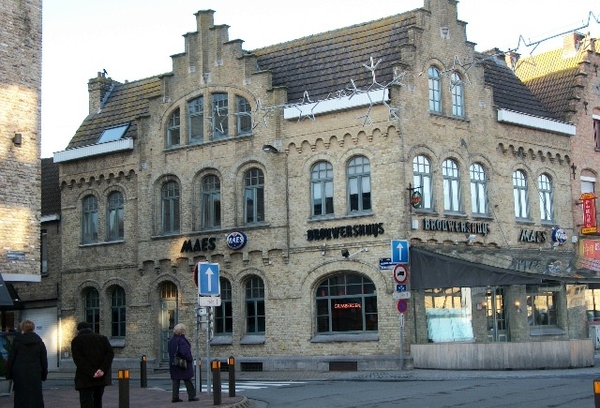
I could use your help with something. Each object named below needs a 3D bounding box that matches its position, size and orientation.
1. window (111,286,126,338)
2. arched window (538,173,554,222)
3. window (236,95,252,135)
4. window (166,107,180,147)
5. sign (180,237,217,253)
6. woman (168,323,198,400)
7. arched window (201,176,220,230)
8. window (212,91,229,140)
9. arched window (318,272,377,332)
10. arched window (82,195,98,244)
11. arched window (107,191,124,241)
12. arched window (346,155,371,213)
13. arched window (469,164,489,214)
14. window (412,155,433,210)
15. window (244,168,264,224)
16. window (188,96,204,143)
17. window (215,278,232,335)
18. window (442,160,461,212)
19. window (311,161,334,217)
[{"bbox_3d":[-7.020,4.191,33.643,0.840,2.070,0.200,-7,-11,32],"label":"window"},{"bbox_3d":[9.087,-0.241,31.875,1.001,1.870,0.200,5,-11,-38],"label":"arched window"},{"bbox_3d":[-2.029,-3.228,31.354,0.750,1.510,0.200,-7,-11,32],"label":"window"},{"bbox_3d":[-4.808,-2.870,32.929,0.698,1.477,0.200,-7,-10,32],"label":"window"},{"bbox_3d":[-3.686,1.506,31.439,1.647,0.451,0.120,-7,-10,32],"label":"sign"},{"bbox_3d":[-2.393,3.262,17.850,0.520,1.600,0.500,2,-9,-25],"label":"woman"},{"bbox_3d":[-3.183,-0.065,31.000,0.917,1.936,0.200,-7,-10,33],"label":"arched window"},{"bbox_3d":[-2.919,-3.222,31.741,0.781,1.754,0.200,-7,-10,32],"label":"window"},{"bbox_3d":[1.467,3.137,27.493,2.285,1.970,0.200,-7,-10,33],"label":"arched window"},{"bbox_3d":[-8.465,0.624,35.032,0.920,1.990,0.200,-7,-11,32],"label":"arched window"},{"bbox_3d":[-7.278,0.504,34.271,0.920,1.980,0.200,-7,-11,32],"label":"arched window"},{"bbox_3d":[1.888,-0.615,27.697,0.913,1.868,0.200,-7,-10,33],"label":"arched window"},{"bbox_3d":[6.103,-0.514,29.571,0.984,1.881,0.200,5,-11,-38],"label":"arched window"},{"bbox_3d":[3.864,-0.651,27.266,0.880,1.769,0.200,5,-11,-37],"label":"window"},{"bbox_3d":[-1.607,-0.270,30.660,0.920,2.010,0.200,-7,-11,32],"label":"window"},{"bbox_3d":[-3.894,-3.153,32.368,0.779,1.808,0.200,-7,-10,32],"label":"window"},{"bbox_3d":[-2.722,3.635,30.727,0.823,2.053,0.200,-7,-10,32],"label":"window"},{"bbox_3d":[4.920,-0.585,28.073,0.881,1.778,0.200,5,-11,-37],"label":"window"},{"bbox_3d":[0.756,-0.499,28.990,0.890,1.925,0.200,-7,-10,32],"label":"window"}]

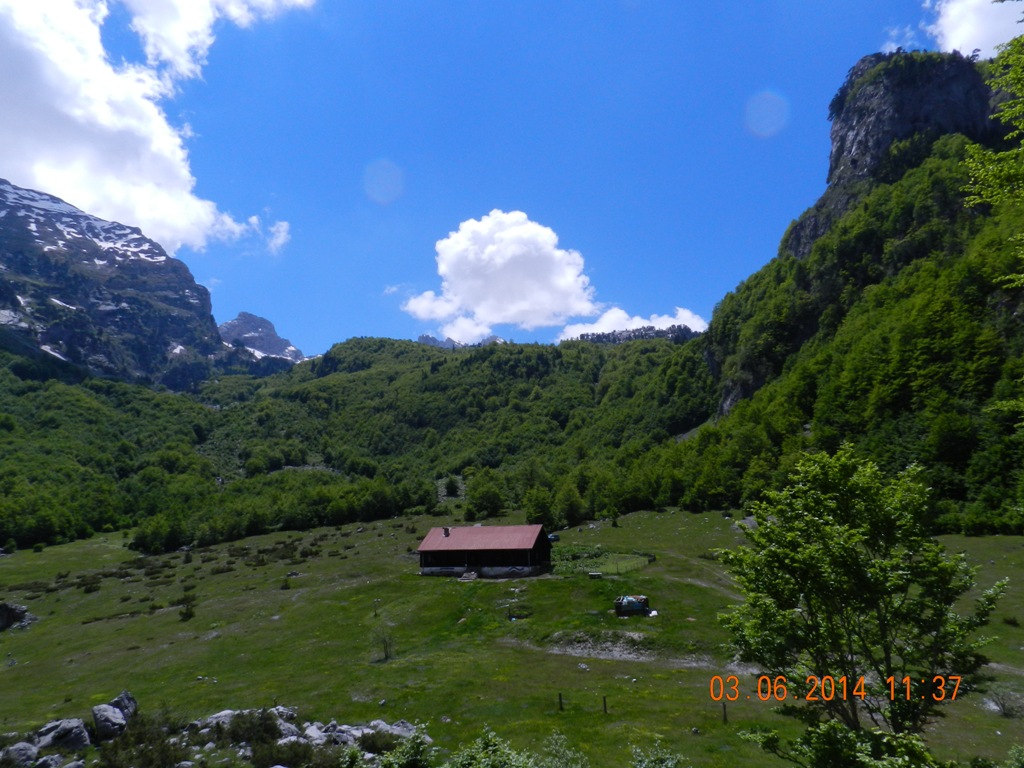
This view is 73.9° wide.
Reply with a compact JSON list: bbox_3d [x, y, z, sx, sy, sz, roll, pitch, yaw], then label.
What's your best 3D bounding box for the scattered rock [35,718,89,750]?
[{"bbox_3d":[-25.242,19.677,38.300,2.670,1.340,2.130,4,-12,-32],"label":"scattered rock"}]

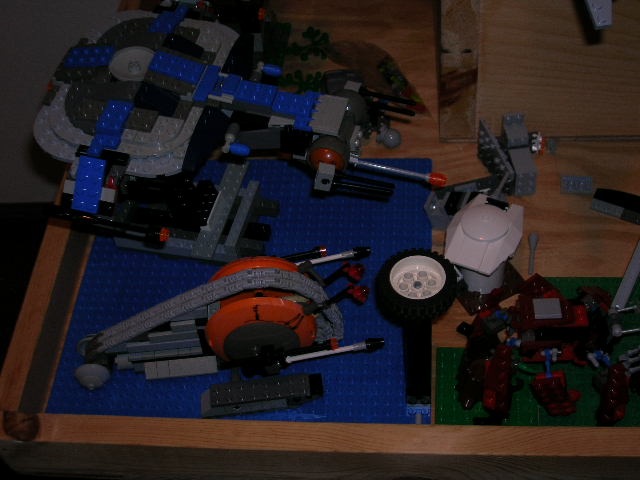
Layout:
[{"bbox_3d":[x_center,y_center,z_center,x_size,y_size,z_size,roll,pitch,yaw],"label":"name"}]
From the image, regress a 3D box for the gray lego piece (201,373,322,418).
[{"bbox_3d":[-0.038,0.100,0.601,0.079,0.014,0.017,-7,50,0],"label":"gray lego piece"}]

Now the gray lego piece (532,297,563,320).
[{"bbox_3d":[0.138,0.042,0.561,0.016,0.004,0.016,-1,39,5],"label":"gray lego piece"}]

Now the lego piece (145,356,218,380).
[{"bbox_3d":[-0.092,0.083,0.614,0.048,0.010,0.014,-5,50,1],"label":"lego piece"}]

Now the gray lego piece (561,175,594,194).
[{"bbox_3d":[0.197,-0.042,0.710,0.024,0.005,0.016,2,51,7],"label":"gray lego piece"}]

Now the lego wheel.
[{"bbox_3d":[0.067,0.032,0.639,0.056,0.026,0.056,1,51,6],"label":"lego wheel"}]

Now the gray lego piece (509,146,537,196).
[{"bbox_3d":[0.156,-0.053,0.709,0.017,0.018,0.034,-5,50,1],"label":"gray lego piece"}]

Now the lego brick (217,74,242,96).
[{"bbox_3d":[-0.056,-0.095,0.577,0.013,0.005,0.015,12,52,8],"label":"lego brick"}]

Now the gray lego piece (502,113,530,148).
[{"bbox_3d":[0.144,-0.080,0.676,0.016,0.011,0.024,-5,50,1],"label":"gray lego piece"}]

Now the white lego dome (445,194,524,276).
[{"bbox_3d":[0.110,-0.008,0.620,0.049,0.016,0.065,19,55,20],"label":"white lego dome"}]

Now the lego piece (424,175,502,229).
[{"bbox_3d":[0.105,-0.026,0.689,0.056,0.017,0.031,-13,51,-5],"label":"lego piece"}]

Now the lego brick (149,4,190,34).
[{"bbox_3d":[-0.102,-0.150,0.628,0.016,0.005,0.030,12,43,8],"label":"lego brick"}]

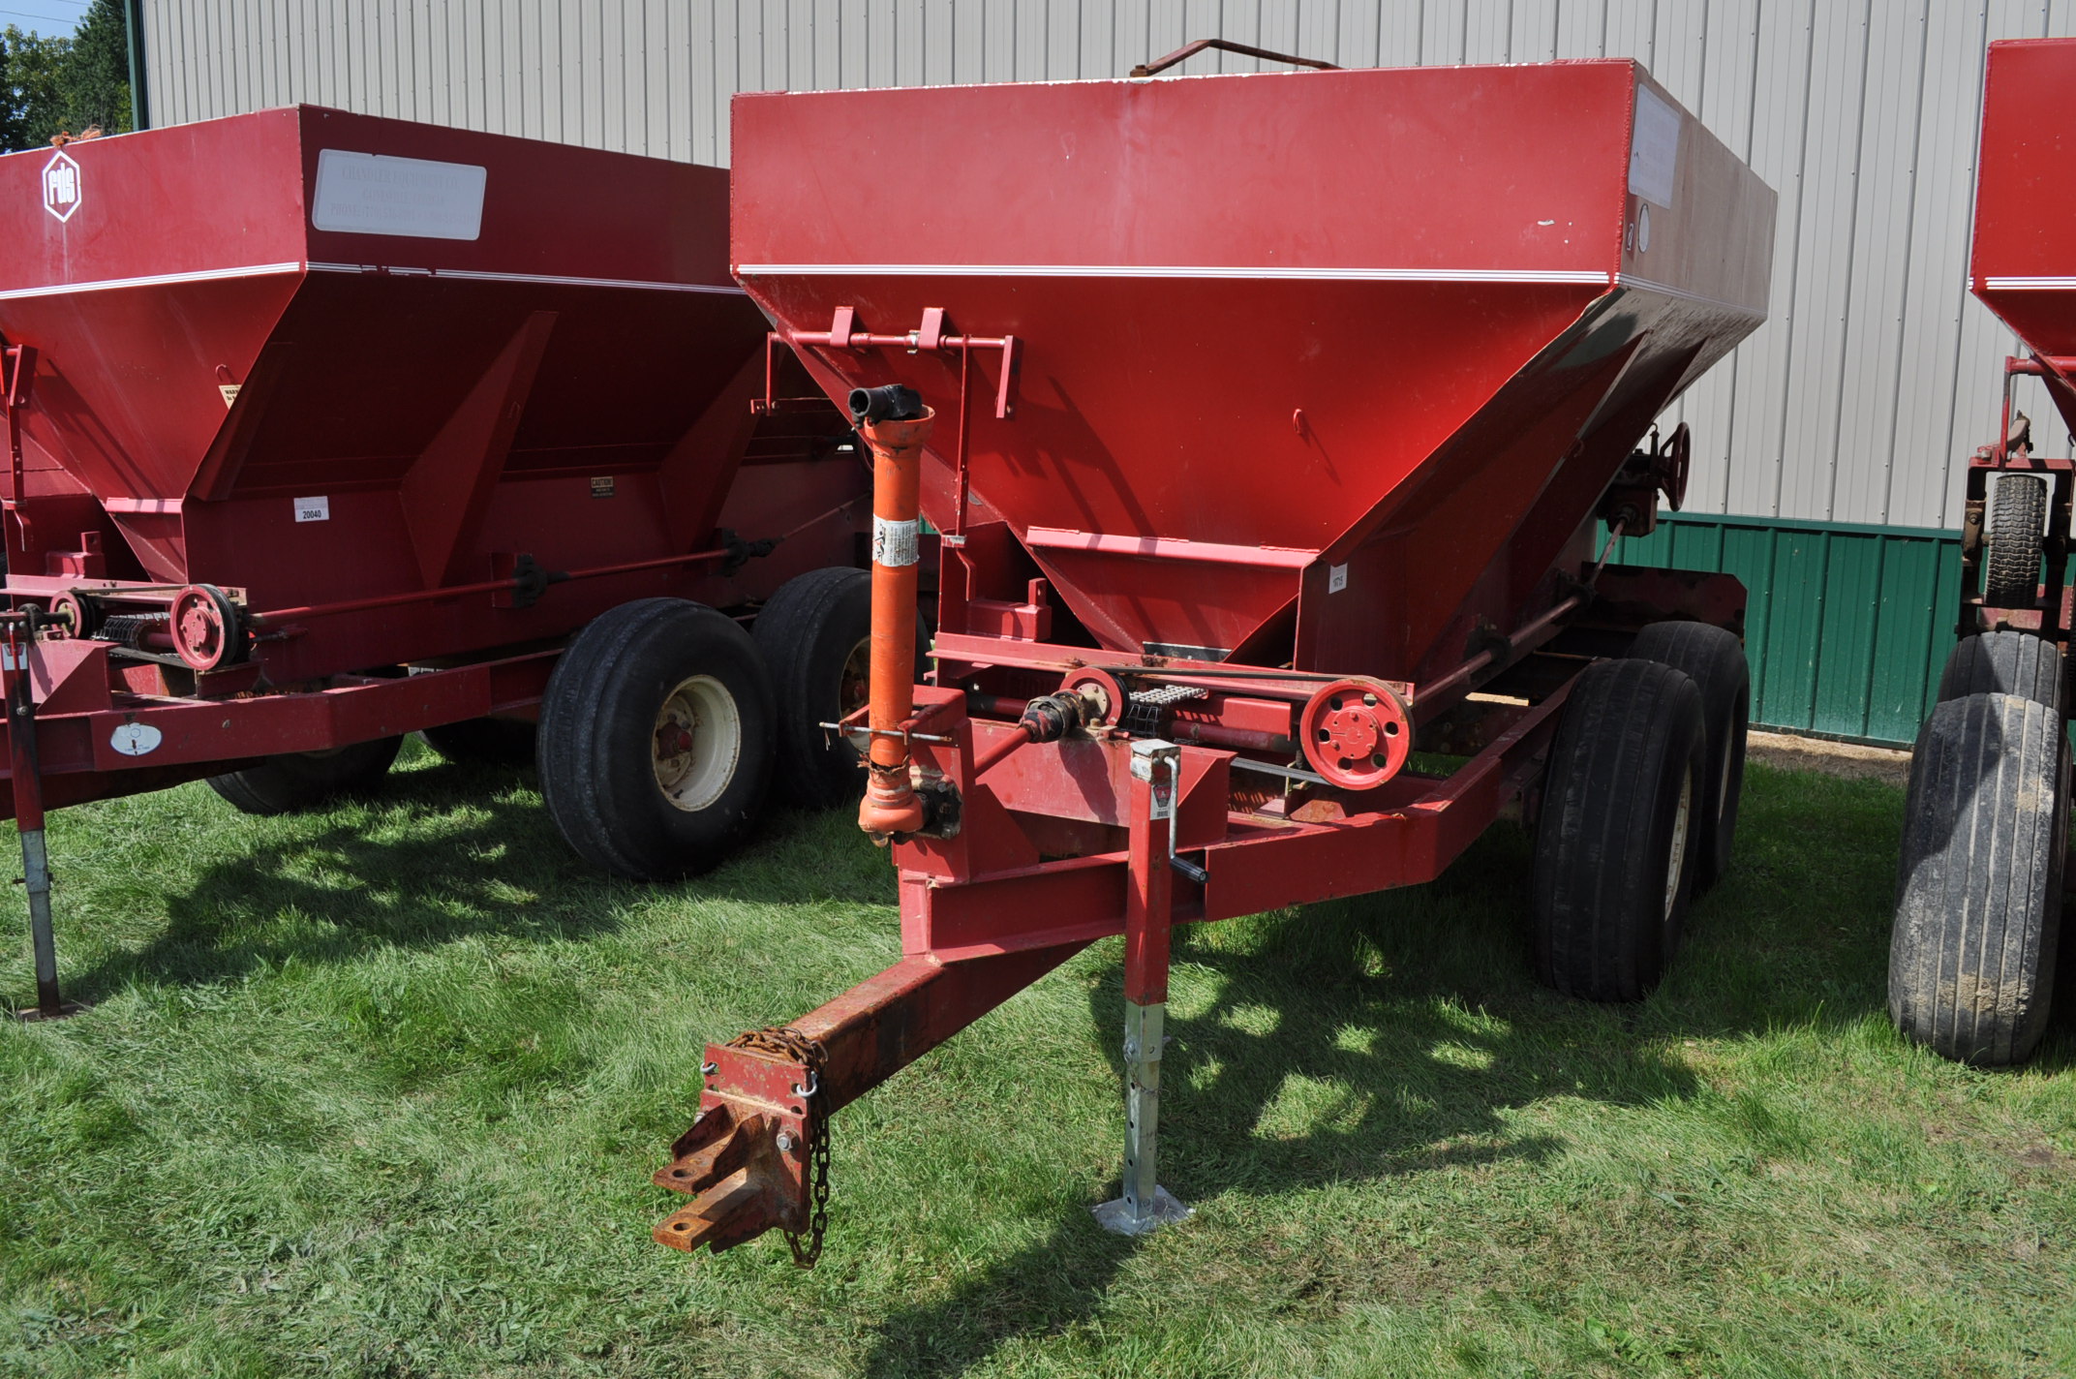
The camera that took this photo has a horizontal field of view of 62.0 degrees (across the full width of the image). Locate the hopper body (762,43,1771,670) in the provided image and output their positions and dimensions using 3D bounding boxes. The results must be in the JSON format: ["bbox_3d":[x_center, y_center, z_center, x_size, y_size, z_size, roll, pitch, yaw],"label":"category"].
[{"bbox_3d":[0.806,-0.885,4.800,2.009,1.193,2.750,8,13,27],"label":"hopper body"}]

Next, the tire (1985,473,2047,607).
[{"bbox_3d":[2.871,-0.438,5.072,0.151,0.392,0.392,7,12,30],"label":"tire"}]

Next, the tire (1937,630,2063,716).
[{"bbox_3d":[2.737,0.273,4.937,0.329,0.886,0.886,7,12,30],"label":"tire"}]

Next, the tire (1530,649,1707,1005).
[{"bbox_3d":[1.508,0.372,4.467,0.316,0.880,0.880,8,13,27],"label":"tire"}]

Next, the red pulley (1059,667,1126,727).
[{"bbox_3d":[0.122,0.027,3.610,0.145,0.145,0.065,8,13,27],"label":"red pulley"}]

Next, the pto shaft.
[{"bbox_3d":[-0.246,-0.131,2.922,0.125,0.755,0.125,2,12,0],"label":"pto shaft"}]

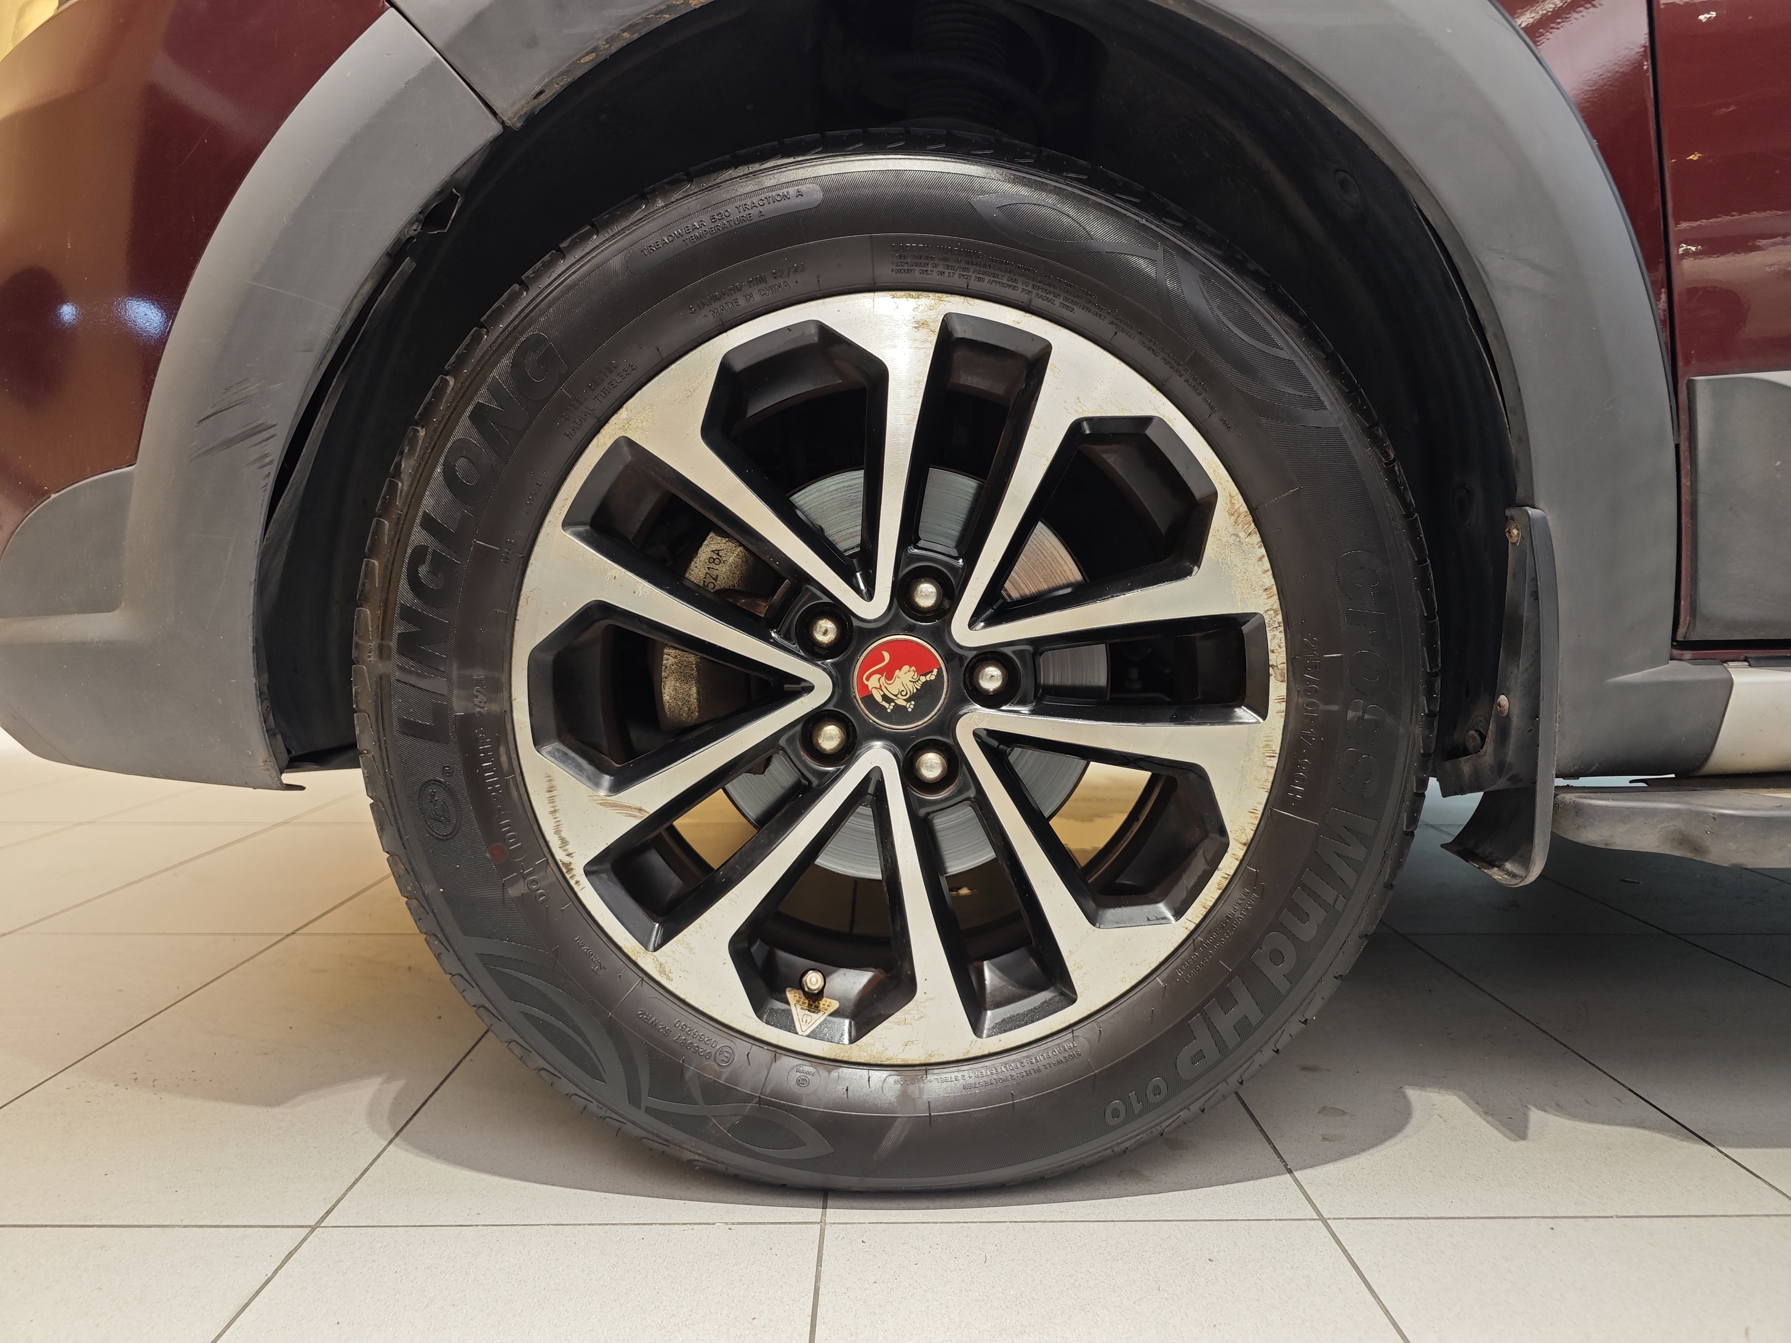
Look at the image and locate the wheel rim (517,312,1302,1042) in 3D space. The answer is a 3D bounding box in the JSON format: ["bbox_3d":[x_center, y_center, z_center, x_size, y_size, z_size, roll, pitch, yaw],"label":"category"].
[{"bbox_3d":[0.001,0.002,0.821,0.472,0.472,0.195,0,4,-1],"label":"wheel rim"}]

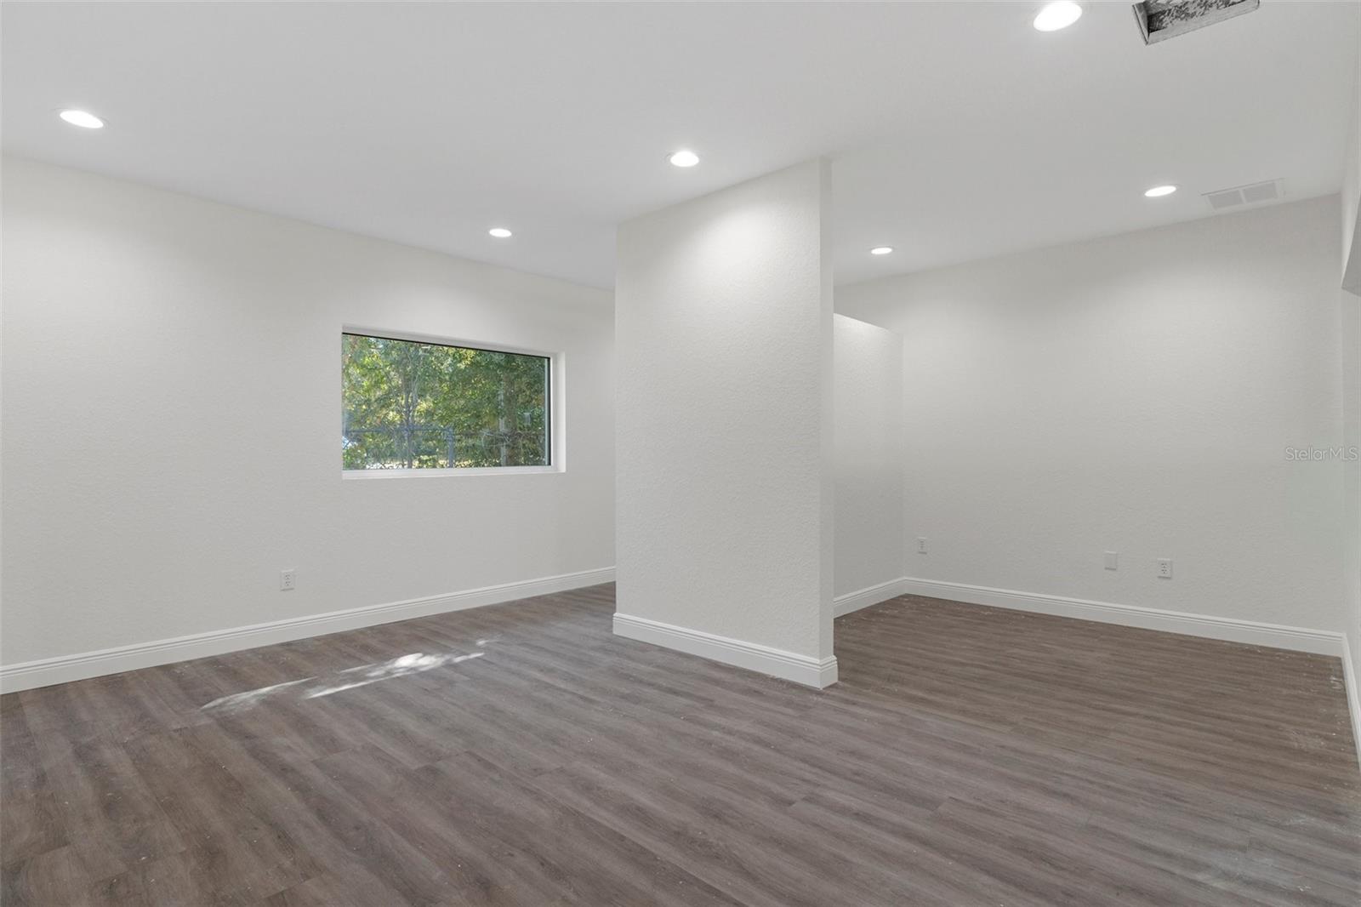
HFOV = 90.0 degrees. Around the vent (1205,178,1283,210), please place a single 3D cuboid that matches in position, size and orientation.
[{"bbox_3d":[2.992,-1.354,3.604,0.310,0.025,0.340,0,0,43],"label":"vent"}]

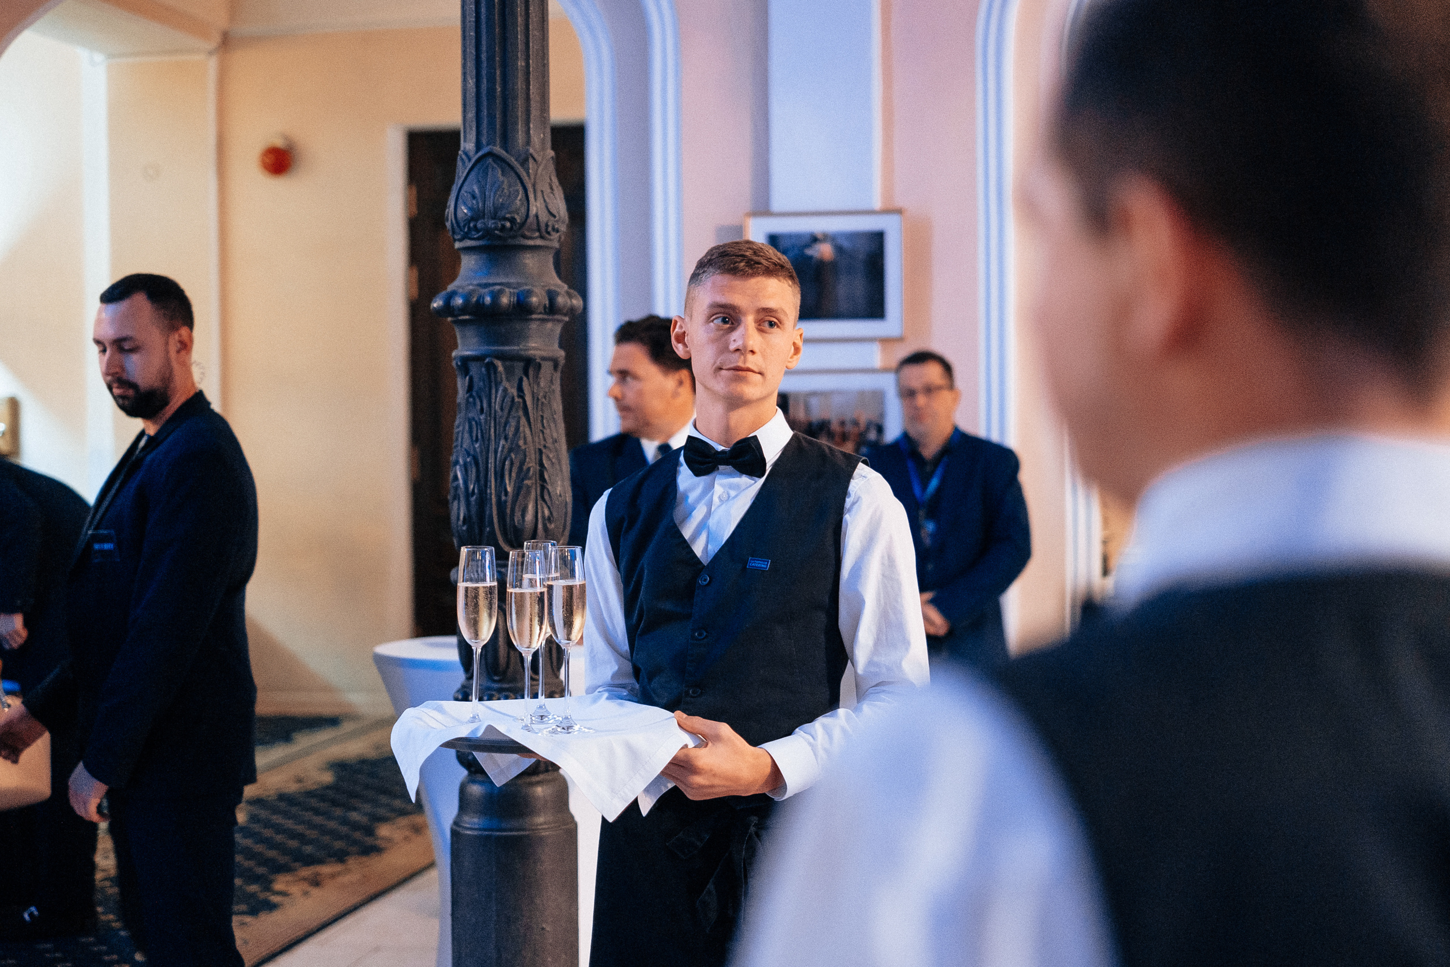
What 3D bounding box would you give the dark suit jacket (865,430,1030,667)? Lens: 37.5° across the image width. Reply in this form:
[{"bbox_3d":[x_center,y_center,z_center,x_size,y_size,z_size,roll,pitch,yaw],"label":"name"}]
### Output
[{"bbox_3d":[0.571,0.234,5.930,0.540,0.770,0.320,-1,1,7],"label":"dark suit jacket"}]

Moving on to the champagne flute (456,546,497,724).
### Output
[{"bbox_3d":[-0.320,0.194,2.750,0.066,0.225,0.066,-1,1,0],"label":"champagne flute"}]

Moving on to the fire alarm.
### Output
[{"bbox_3d":[-2.432,-1.778,11.600,0.180,0.205,0.110,-1,1,12],"label":"fire alarm"}]

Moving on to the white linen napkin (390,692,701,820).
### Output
[{"bbox_3d":[-0.225,0.346,2.680,0.390,0.125,0.370,-1,1,0],"label":"white linen napkin"}]

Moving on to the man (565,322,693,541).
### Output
[{"bbox_3d":[-0.106,0.568,4.261,0.520,1.801,0.320,0,1,23],"label":"man"}]

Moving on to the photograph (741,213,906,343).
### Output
[{"bbox_3d":[0.304,-0.631,6.500,0.490,0.391,0.030,-1,1,9],"label":"photograph"}]

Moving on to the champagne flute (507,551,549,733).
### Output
[{"bbox_3d":[-0.247,0.197,2.670,0.066,0.225,0.066,-1,1,0],"label":"champagne flute"}]

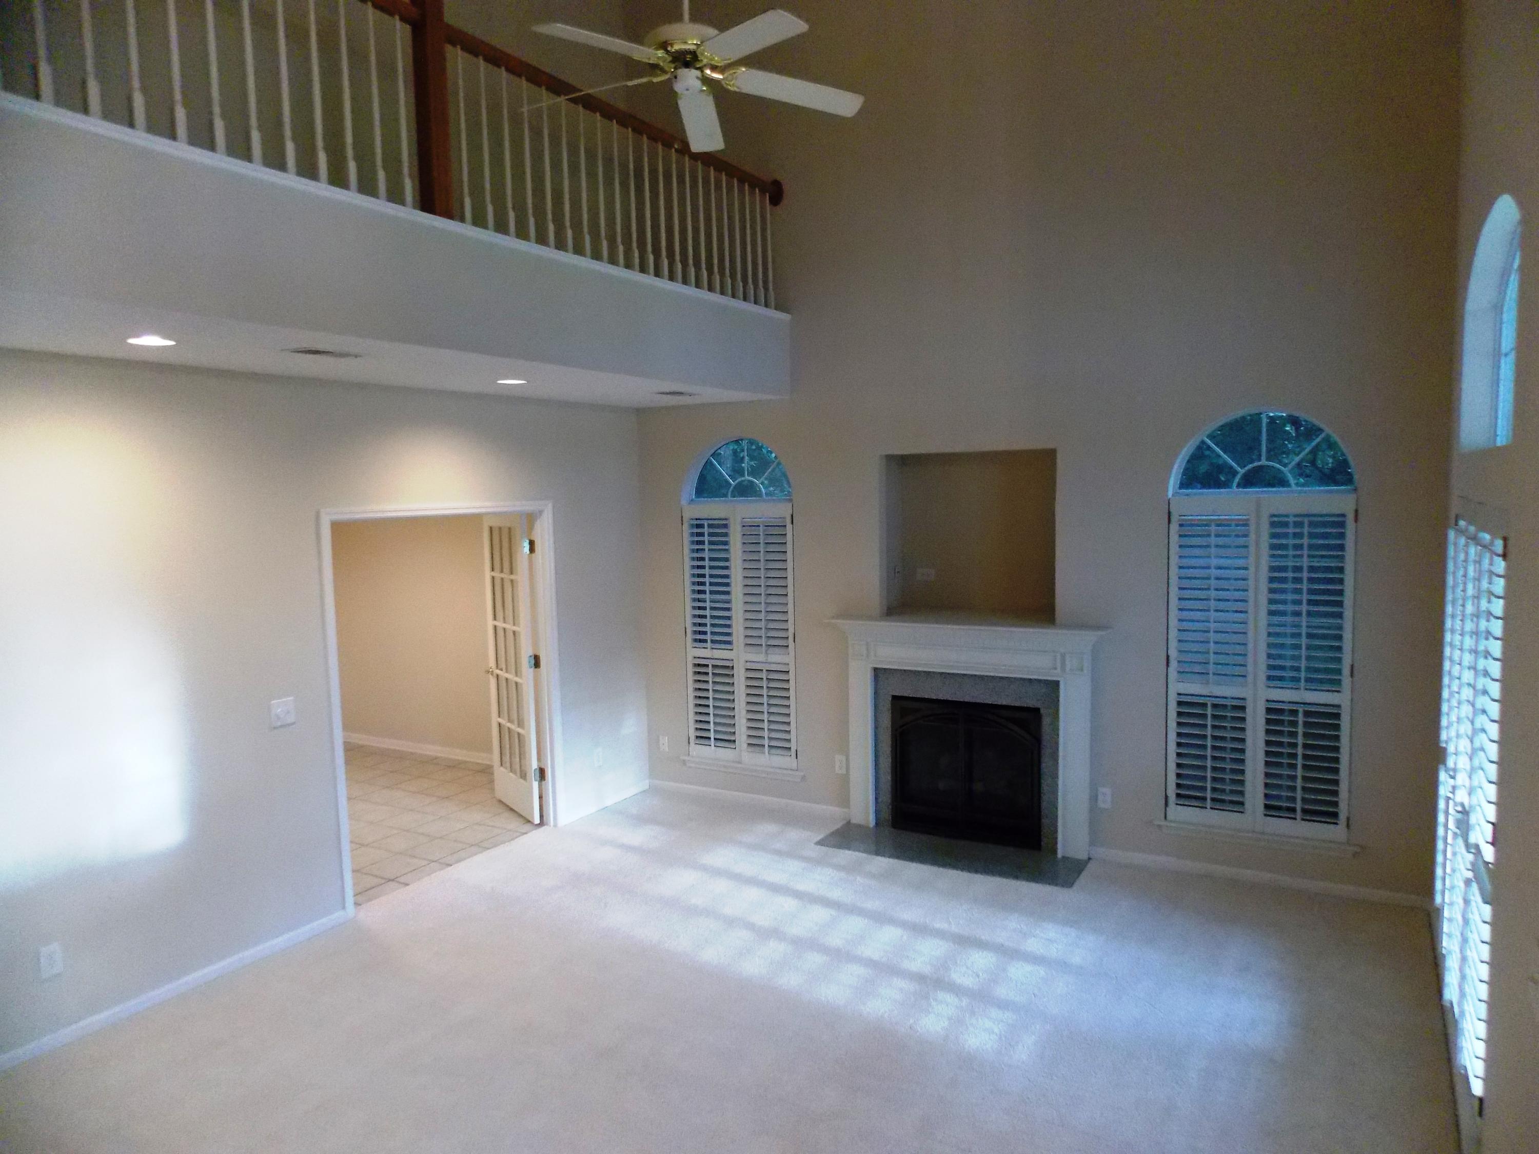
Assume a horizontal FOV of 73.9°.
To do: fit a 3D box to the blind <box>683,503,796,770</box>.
[{"bbox_3d":[-0.199,0.398,6.992,0.866,1.786,0.050,1,6,30],"label":"blind"}]

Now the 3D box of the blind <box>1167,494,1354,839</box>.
[{"bbox_3d":[2.573,0.462,5.400,0.879,1.788,0.050,1,6,30],"label":"blind"}]

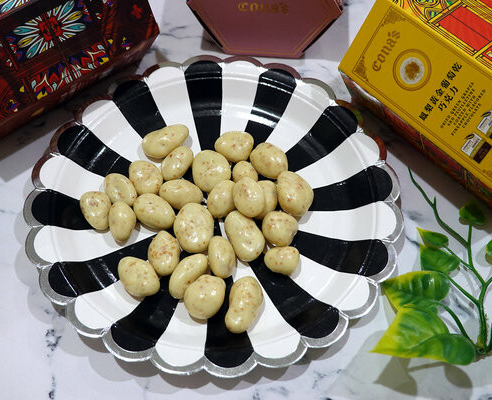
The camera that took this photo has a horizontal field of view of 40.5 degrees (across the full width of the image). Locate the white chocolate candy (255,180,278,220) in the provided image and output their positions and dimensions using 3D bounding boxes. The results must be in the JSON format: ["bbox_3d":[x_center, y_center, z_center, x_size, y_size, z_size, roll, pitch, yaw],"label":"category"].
[{"bbox_3d":[0.010,0.000,0.377,0.016,0.014,0.026,11,58,7],"label":"white chocolate candy"}]

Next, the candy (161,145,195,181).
[{"bbox_3d":[-0.045,-0.024,0.436,0.017,0.016,0.029,25,60,15],"label":"candy"}]

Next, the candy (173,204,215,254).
[{"bbox_3d":[-0.030,0.015,0.379,0.022,0.020,0.031,-8,58,-6],"label":"candy"}]

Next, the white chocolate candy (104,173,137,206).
[{"bbox_3d":[-0.075,-0.006,0.398,0.017,0.016,0.025,-28,62,-17],"label":"white chocolate candy"}]

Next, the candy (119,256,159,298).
[{"bbox_3d":[-0.056,0.040,0.348,0.018,0.017,0.026,-38,65,-22],"label":"candy"}]

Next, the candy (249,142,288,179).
[{"bbox_3d":[0.015,-0.026,0.436,0.021,0.019,0.028,-34,64,-21],"label":"candy"}]

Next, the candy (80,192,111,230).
[{"bbox_3d":[-0.088,0.006,0.390,0.017,0.015,0.027,-19,60,-13],"label":"candy"}]

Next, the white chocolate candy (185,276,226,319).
[{"bbox_3d":[-0.023,0.055,0.382,0.023,0.021,0.027,24,60,14],"label":"white chocolate candy"}]

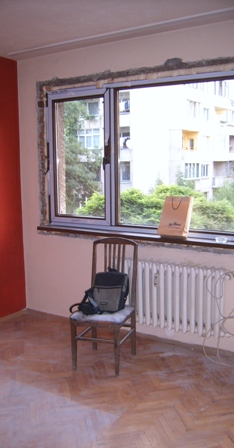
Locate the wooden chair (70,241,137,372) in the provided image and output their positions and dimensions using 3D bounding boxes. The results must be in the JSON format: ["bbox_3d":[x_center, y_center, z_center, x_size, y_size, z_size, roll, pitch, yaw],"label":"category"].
[{"bbox_3d":[-0.086,0.624,3.598,0.403,0.969,0.506,2,8,20],"label":"wooden chair"}]

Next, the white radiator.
[{"bbox_3d":[0.422,0.618,3.914,1.041,0.573,0.146,4,9,31],"label":"white radiator"}]

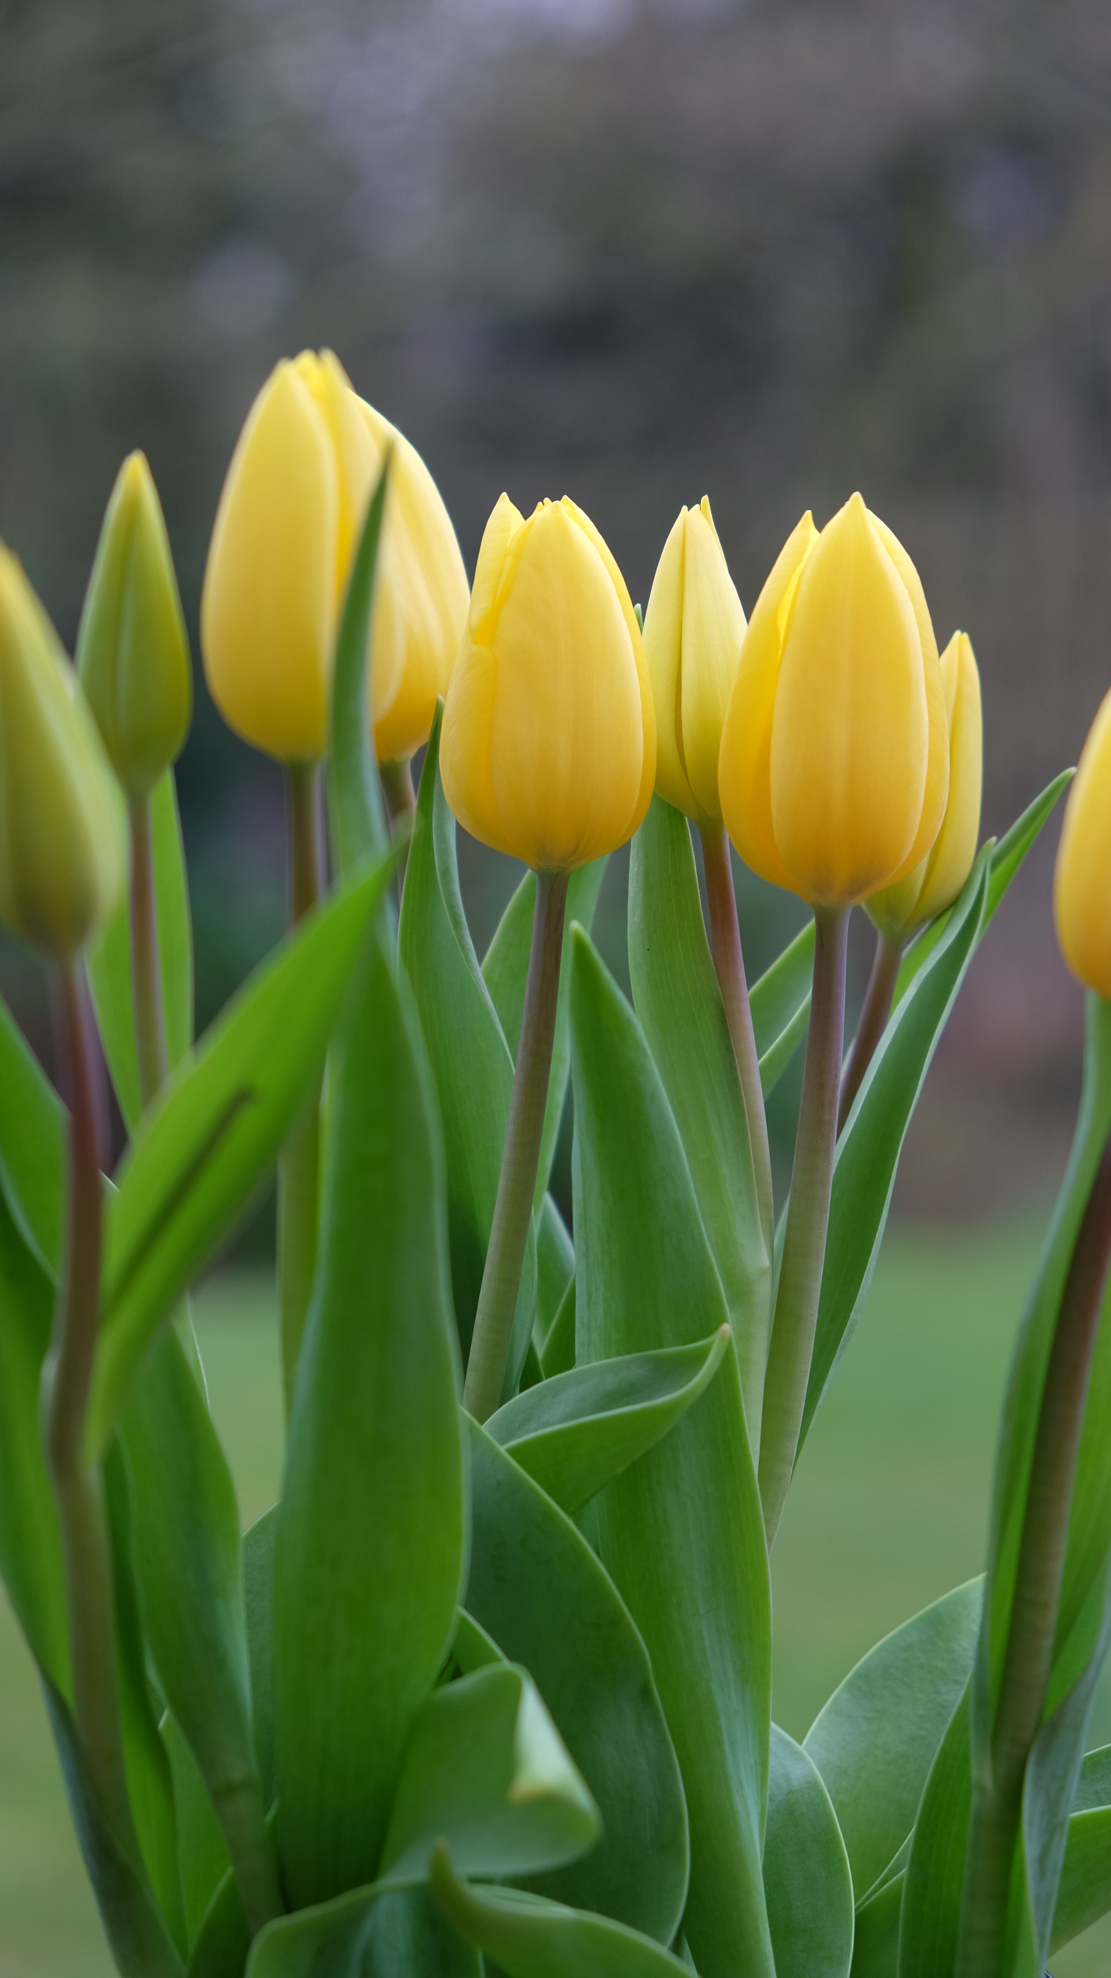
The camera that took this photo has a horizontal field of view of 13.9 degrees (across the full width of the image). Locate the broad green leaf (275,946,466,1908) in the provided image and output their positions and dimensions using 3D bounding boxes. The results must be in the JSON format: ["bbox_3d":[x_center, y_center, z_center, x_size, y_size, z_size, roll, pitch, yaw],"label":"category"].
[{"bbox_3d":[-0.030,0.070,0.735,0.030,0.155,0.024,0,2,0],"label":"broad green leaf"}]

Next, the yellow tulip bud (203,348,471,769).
[{"bbox_3d":[-0.033,-0.065,0.690,0.039,0.063,0.043,0,1,0],"label":"yellow tulip bud"}]

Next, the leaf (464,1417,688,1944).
[{"bbox_3d":[0.002,0.104,0.690,0.035,0.080,0.025,-5,1,0],"label":"leaf"}]

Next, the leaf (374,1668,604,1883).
[{"bbox_3d":[-0.010,0.123,0.720,0.035,0.035,0.028,0,2,0],"label":"leaf"}]

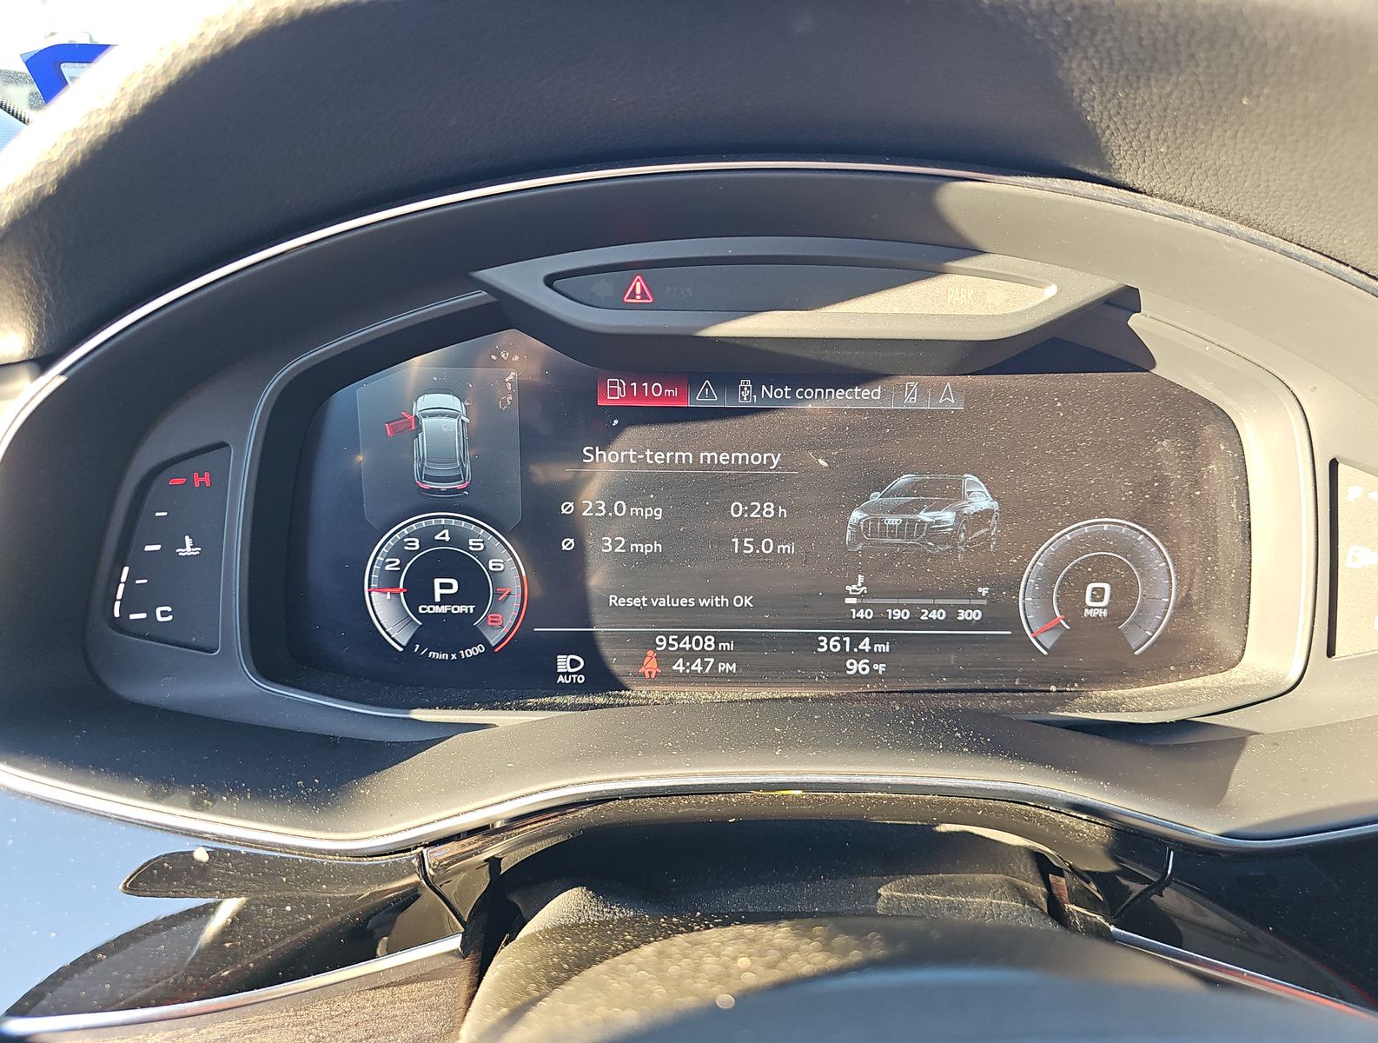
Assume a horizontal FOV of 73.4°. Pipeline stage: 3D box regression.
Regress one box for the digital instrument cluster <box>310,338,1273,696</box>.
[{"bbox_3d":[0.027,-0.002,0.287,0.299,0.115,0.020,0,14,-1],"label":"digital instrument cluster"}]

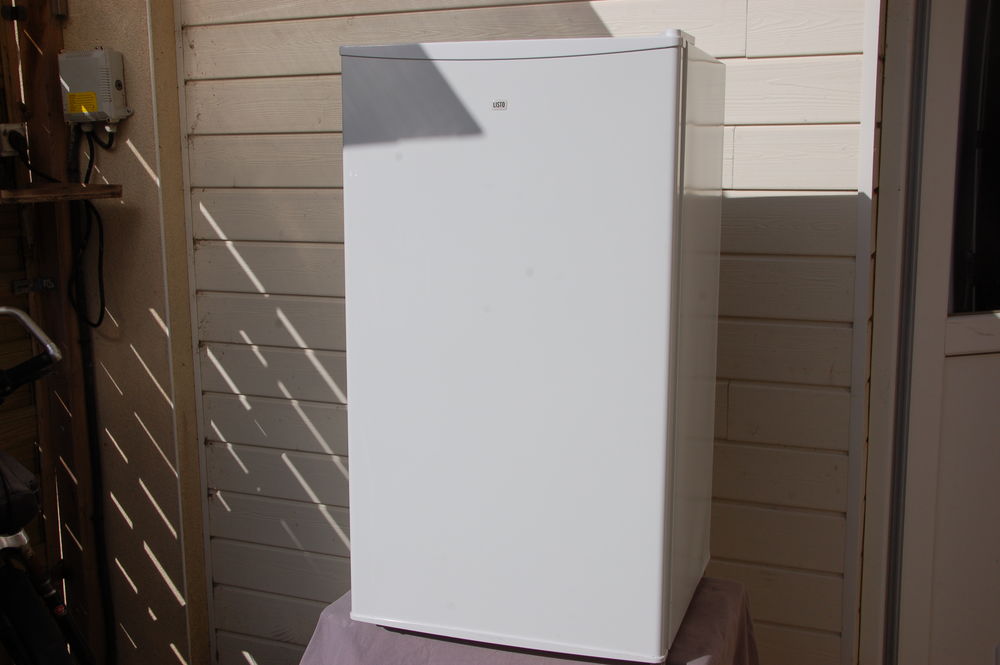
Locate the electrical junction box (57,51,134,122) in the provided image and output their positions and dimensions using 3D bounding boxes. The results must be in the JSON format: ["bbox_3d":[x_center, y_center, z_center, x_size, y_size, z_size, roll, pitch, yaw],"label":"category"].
[{"bbox_3d":[-1.006,-0.609,2.693,0.168,0.178,0.066,4,11,25],"label":"electrical junction box"}]

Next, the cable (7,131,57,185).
[{"bbox_3d":[-1.165,-0.433,2.697,0.125,0.127,0.050,4,11,25],"label":"cable"}]

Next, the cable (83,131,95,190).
[{"bbox_3d":[-1.038,-0.434,2.731,0.026,0.140,0.016,4,11,25],"label":"cable"}]

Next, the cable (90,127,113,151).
[{"bbox_3d":[-0.996,-0.484,2.704,0.053,0.060,0.018,4,11,25],"label":"cable"}]

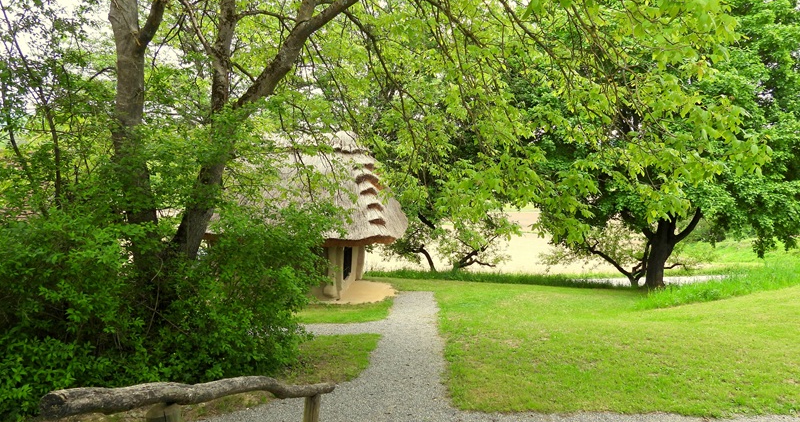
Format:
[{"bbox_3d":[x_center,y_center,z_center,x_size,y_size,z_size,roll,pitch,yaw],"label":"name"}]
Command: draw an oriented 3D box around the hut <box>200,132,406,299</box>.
[{"bbox_3d":[-2.870,-0.050,17.400,6.000,4.850,4.800,0,2,7],"label":"hut"}]

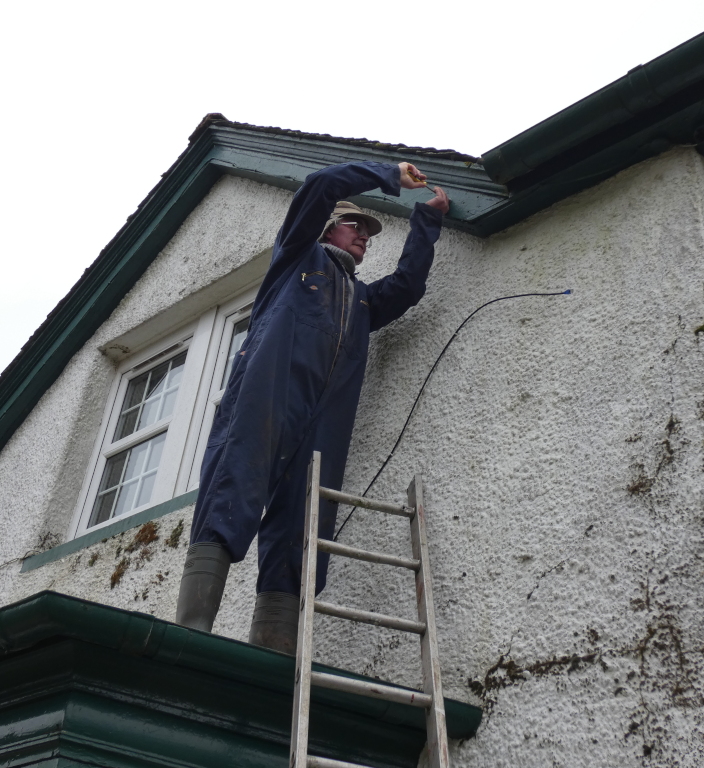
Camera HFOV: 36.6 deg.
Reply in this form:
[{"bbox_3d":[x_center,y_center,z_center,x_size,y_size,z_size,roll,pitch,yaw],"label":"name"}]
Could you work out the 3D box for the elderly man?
[{"bbox_3d":[-0.084,0.068,3.176,0.560,1.880,0.620,-25,-47,37],"label":"elderly man"}]

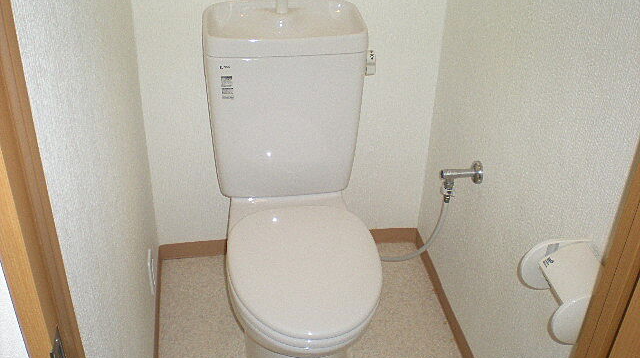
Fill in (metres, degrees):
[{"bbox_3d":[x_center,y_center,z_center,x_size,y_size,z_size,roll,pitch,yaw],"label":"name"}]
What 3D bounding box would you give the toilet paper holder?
[{"bbox_3d":[0.438,0.194,1.228,0.125,0.113,0.144,-3,33,-8],"label":"toilet paper holder"}]

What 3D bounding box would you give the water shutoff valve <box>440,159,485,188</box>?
[{"bbox_3d":[0.356,-0.007,1.789,0.101,0.073,0.060,-3,33,-8],"label":"water shutoff valve"}]

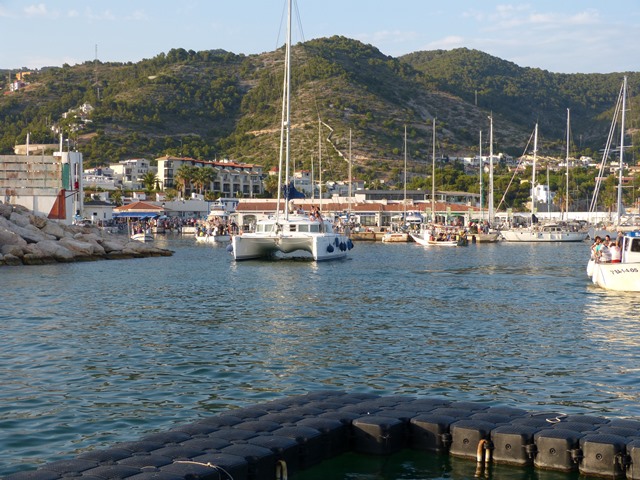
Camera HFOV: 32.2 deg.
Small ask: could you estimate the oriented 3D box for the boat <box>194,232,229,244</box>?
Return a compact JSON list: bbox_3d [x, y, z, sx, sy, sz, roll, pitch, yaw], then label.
[{"bbox_3d":[-13.889,-0.230,142.000,2.200,1.300,5.600,-1,1,-38],"label":"boat"}]

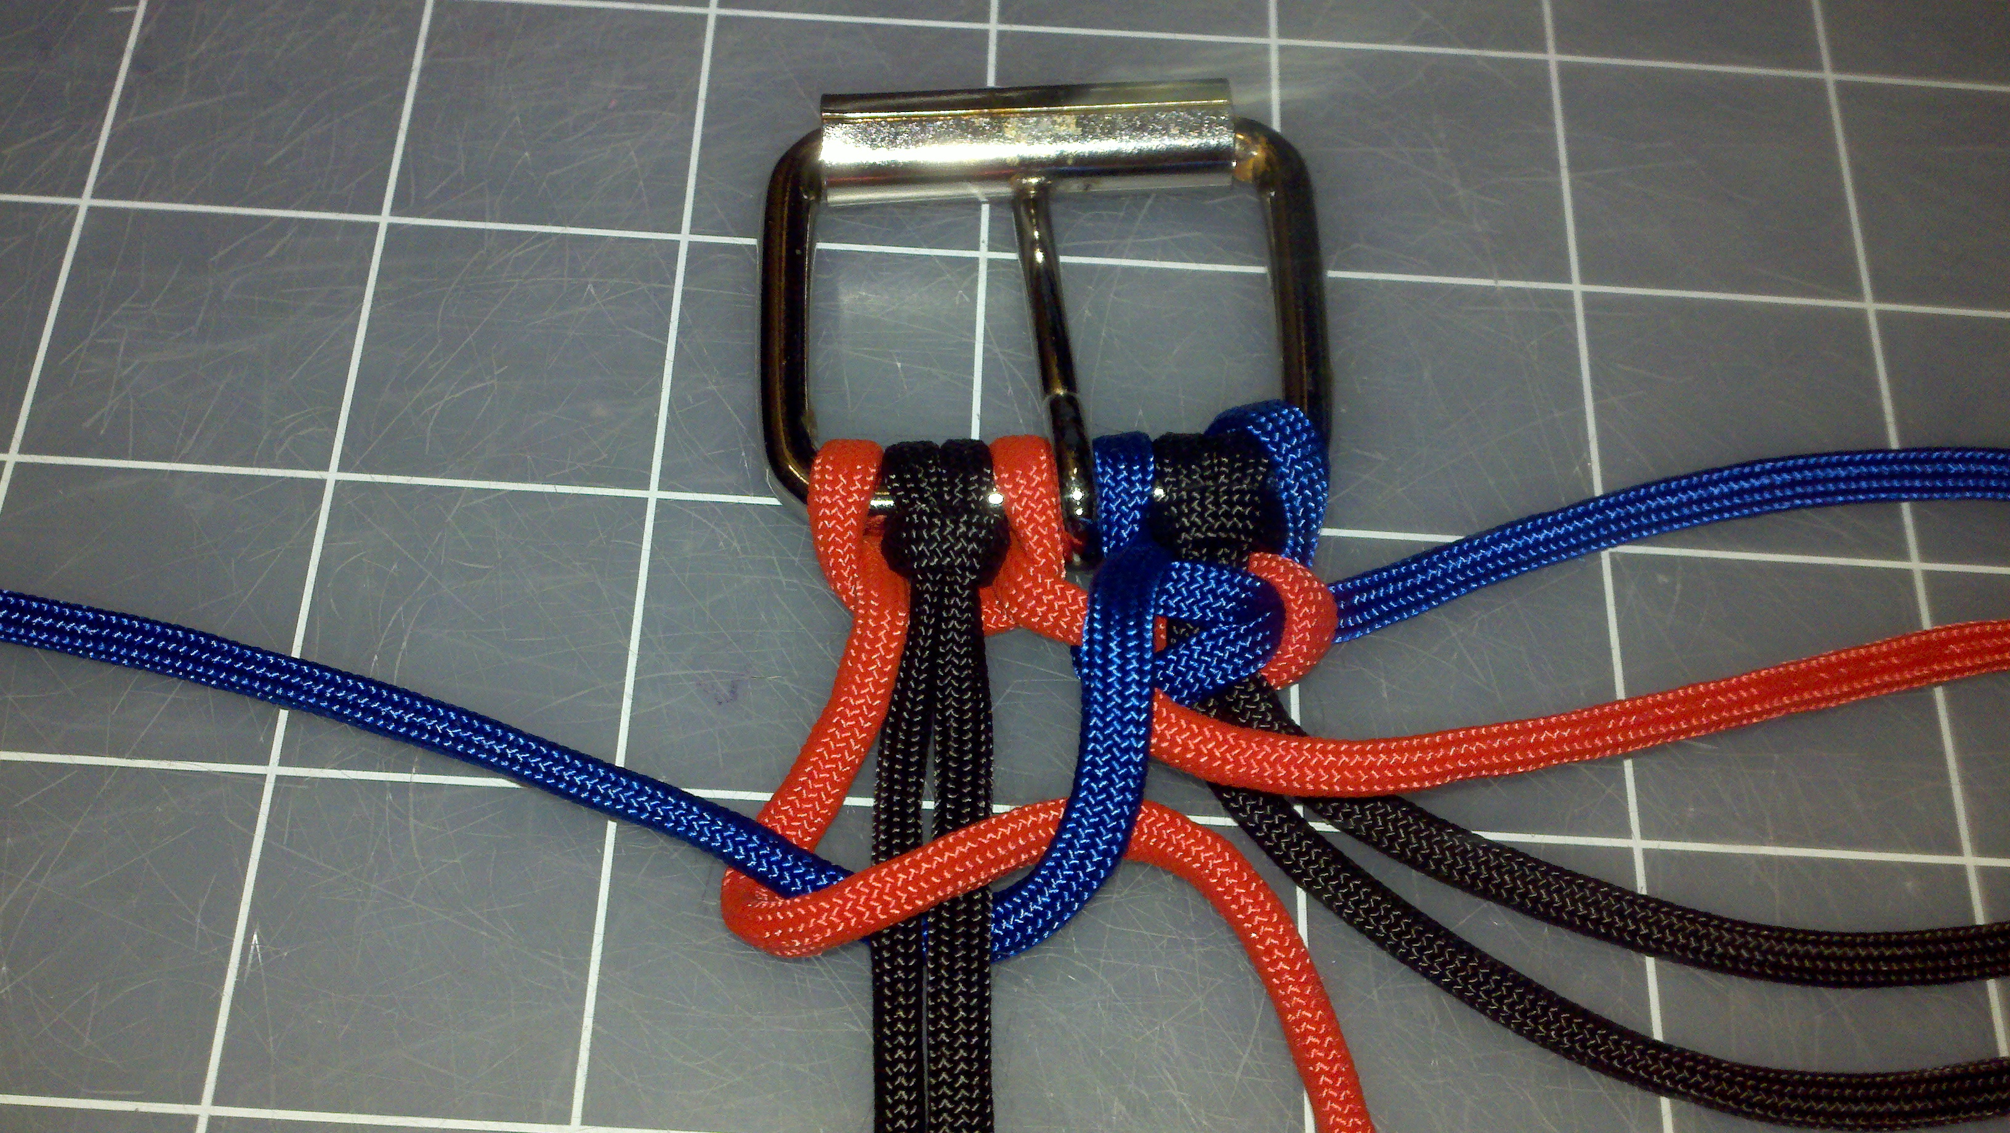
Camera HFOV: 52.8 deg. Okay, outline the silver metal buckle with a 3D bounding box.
[{"bbox_3d":[0.003,-0.020,0.164,0.045,0.011,0.042,-1,65,-3],"label":"silver metal buckle"}]

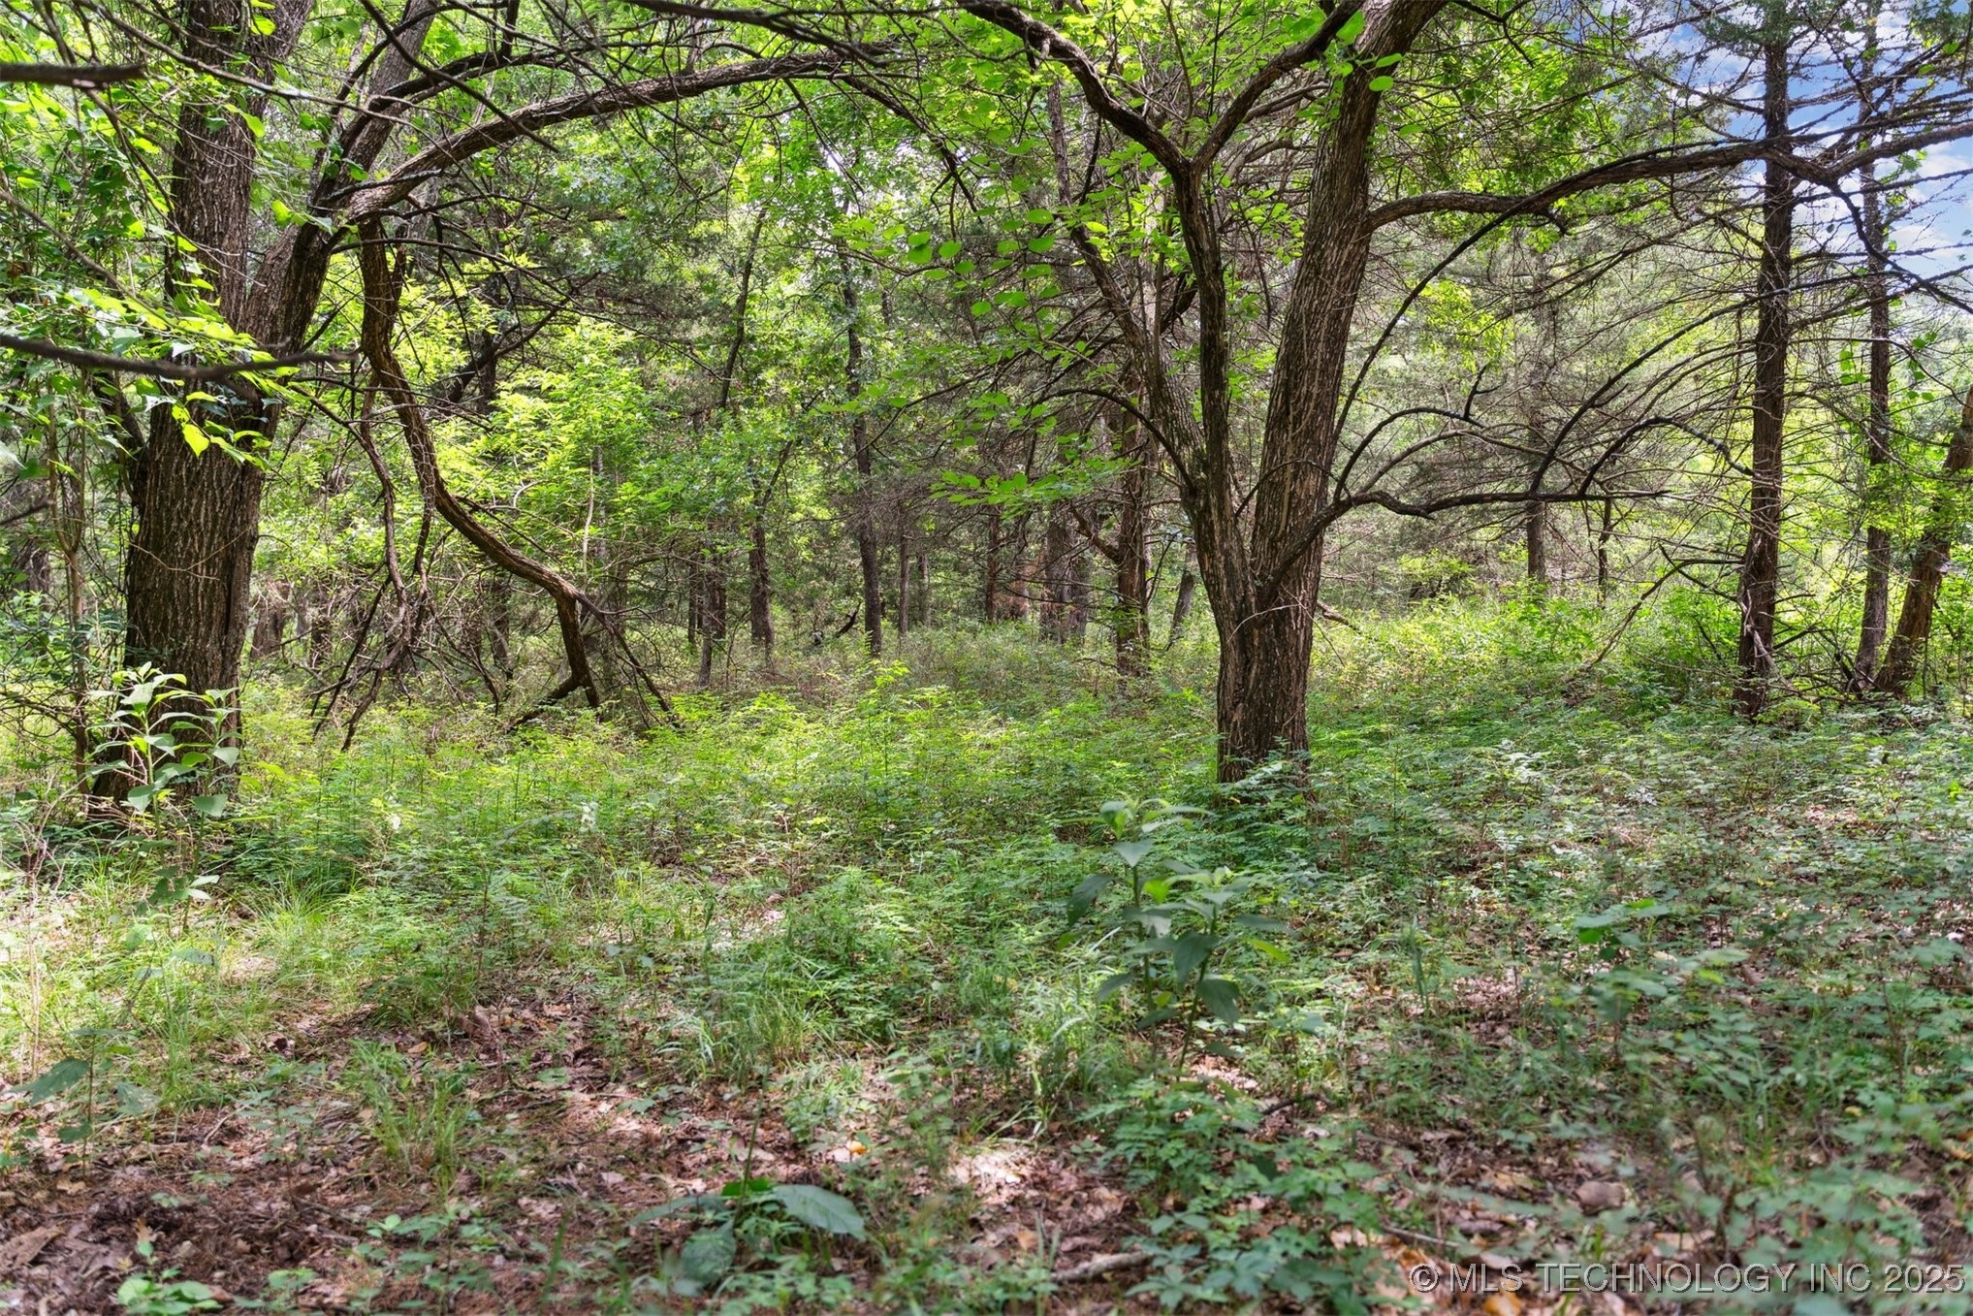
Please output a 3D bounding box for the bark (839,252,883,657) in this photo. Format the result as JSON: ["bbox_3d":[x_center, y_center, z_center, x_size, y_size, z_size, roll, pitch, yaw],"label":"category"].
[{"bbox_3d":[-1.239,-1.986,15.144,0.228,3.975,0.228,-3,5,-4],"label":"bark"}]

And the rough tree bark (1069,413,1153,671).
[{"bbox_3d":[1.060,-0.999,13.111,0.711,2.257,0.421,0,5,5],"label":"rough tree bark"}]

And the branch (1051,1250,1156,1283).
[{"bbox_3d":[0.210,1.093,2.786,0.216,0.026,0.035,-2,5,-24],"label":"branch"}]

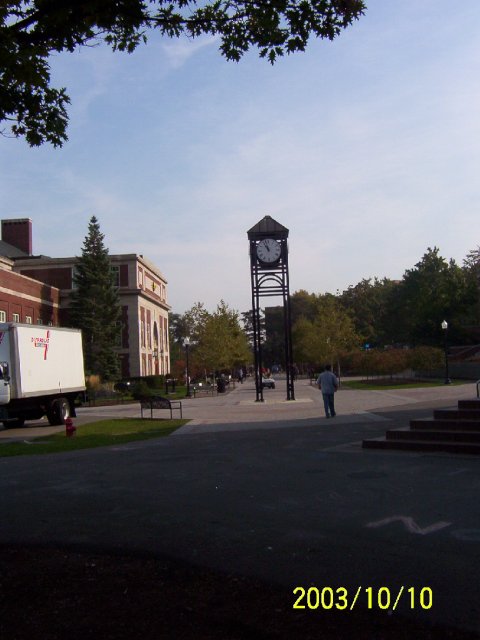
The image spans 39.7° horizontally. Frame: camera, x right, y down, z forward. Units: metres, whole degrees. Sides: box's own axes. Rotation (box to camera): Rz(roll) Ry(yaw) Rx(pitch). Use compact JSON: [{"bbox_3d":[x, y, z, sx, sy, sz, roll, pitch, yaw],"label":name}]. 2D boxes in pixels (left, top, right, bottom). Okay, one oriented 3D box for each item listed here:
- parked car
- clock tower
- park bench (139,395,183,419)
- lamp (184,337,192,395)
[{"bbox_3d":[2.199,5.011,56.039,1.650,1.500,3.700,-2,-4,2],"label":"parked car"},{"bbox_3d":[1.687,-0.555,35.341,2.100,9.600,2.100,-2,-4,3],"label":"clock tower"},{"bbox_3d":[-2.880,3.215,24.475,1.500,0.830,0.620,-5,-5,36],"label":"park bench"},{"bbox_3d":[-3.537,3.124,44.892,0.450,4.050,0.450,-2,-4,0],"label":"lamp"}]

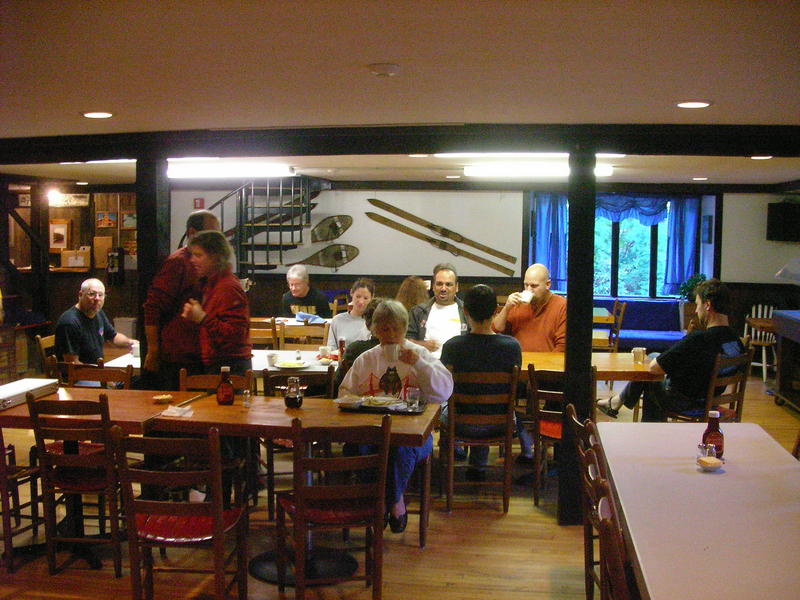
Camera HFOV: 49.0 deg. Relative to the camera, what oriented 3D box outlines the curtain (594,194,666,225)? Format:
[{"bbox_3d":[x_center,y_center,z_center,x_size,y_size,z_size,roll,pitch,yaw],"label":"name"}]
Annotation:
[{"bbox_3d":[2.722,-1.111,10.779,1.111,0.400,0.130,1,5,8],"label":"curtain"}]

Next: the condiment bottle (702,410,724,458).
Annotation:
[{"bbox_3d":[1.284,0.545,3.581,0.083,0.190,0.076,2,6,20],"label":"condiment bottle"}]

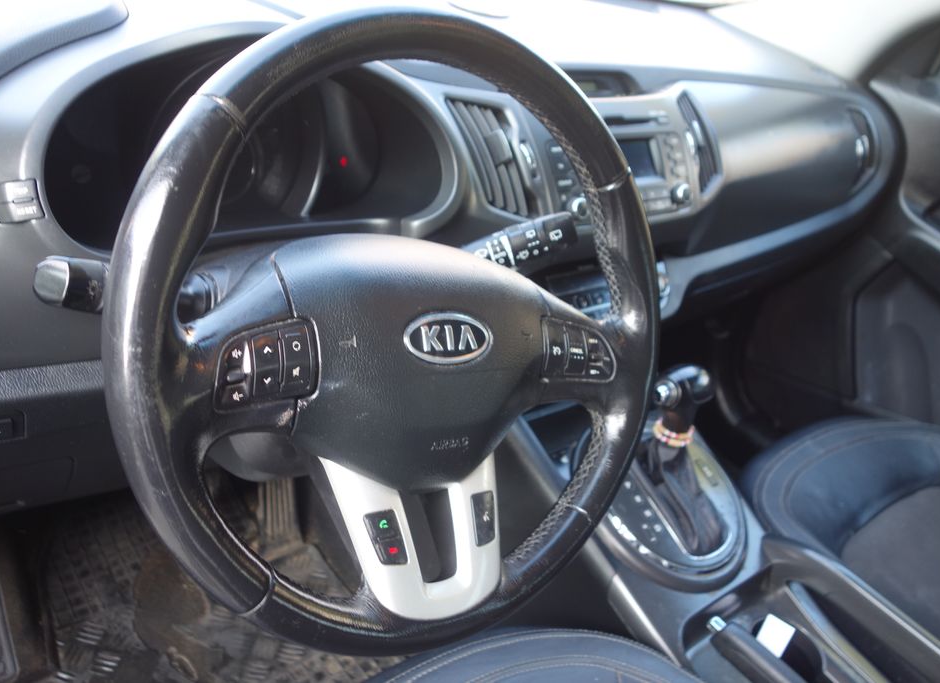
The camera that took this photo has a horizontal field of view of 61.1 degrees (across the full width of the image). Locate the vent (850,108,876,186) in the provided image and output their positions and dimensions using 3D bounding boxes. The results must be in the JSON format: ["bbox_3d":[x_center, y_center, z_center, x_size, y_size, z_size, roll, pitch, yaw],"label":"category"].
[{"bbox_3d":[0.604,-0.296,1.230,0.053,0.118,0.024,-8,4,-36],"label":"vent"}]

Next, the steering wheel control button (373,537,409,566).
[{"bbox_3d":[-0.048,0.122,0.468,0.018,0.015,0.005,-5,-9,-37],"label":"steering wheel control button"}]

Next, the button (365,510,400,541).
[{"bbox_3d":[-0.053,0.108,0.469,0.019,0.015,0.005,-5,-9,-37],"label":"button"}]

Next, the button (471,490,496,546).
[{"bbox_3d":[0.008,0.114,0.512,0.018,0.031,0.005,3,-14,-36],"label":"button"}]

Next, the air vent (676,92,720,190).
[{"bbox_3d":[0.261,-0.234,0.926,0.050,0.108,0.024,-13,-5,-43],"label":"air vent"}]

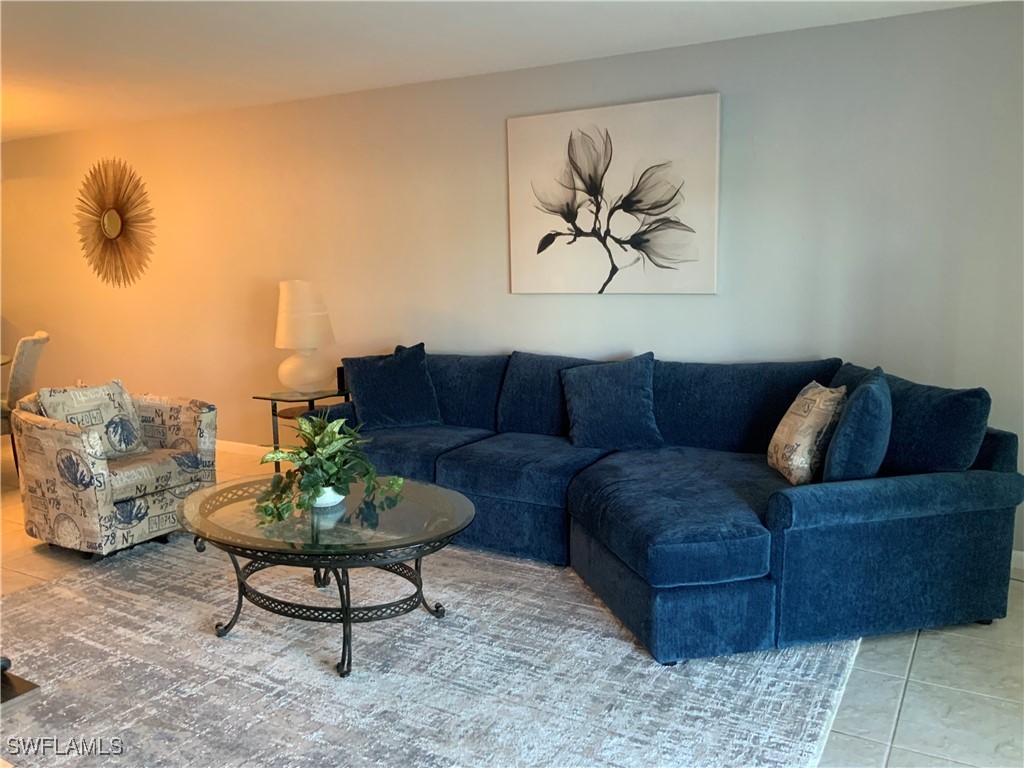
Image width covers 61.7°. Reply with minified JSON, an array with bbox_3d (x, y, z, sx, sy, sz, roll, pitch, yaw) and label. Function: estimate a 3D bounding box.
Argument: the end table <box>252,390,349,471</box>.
[{"bbox_3d":[-1.265,0.354,5.441,0.470,0.590,0.530,4,11,30],"label":"end table"}]

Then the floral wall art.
[{"bbox_3d":[0.508,-0.965,4.562,1.188,0.968,0.036,4,11,30],"label":"floral wall art"}]

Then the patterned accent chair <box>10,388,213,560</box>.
[{"bbox_3d":[-2.125,0.429,4.596,0.790,0.755,0.750,5,11,33],"label":"patterned accent chair"}]

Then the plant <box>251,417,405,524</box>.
[{"bbox_3d":[-0.707,0.297,3.323,0.540,0.360,0.450,-3,10,-13],"label":"plant"}]

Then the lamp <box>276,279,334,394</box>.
[{"bbox_3d":[-1.321,-0.307,5.492,0.385,0.700,0.385,-4,10,-13],"label":"lamp"}]

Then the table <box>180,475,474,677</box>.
[{"bbox_3d":[-0.731,0.721,3.398,1.300,0.505,0.950,4,11,30],"label":"table"}]

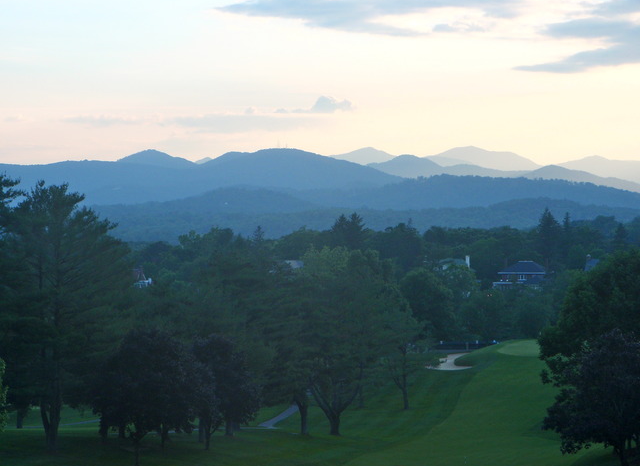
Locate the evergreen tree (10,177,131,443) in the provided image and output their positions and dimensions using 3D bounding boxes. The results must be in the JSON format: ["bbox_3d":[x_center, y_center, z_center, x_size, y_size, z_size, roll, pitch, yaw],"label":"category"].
[{"bbox_3d":[-27.230,9.080,205.000,13.260,29.350,13.000,0,1,0],"label":"evergreen tree"}]

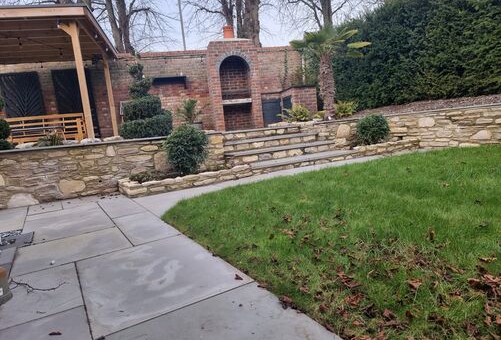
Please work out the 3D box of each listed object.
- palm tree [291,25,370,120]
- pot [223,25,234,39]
[{"bbox_3d":[1.931,-2.354,8.386,1.850,2.320,1.850,-9,9,-24],"label":"palm tree"},{"bbox_3d":[-0.566,-3.602,9.067,0.300,0.350,0.300,-5,8,1],"label":"pot"}]

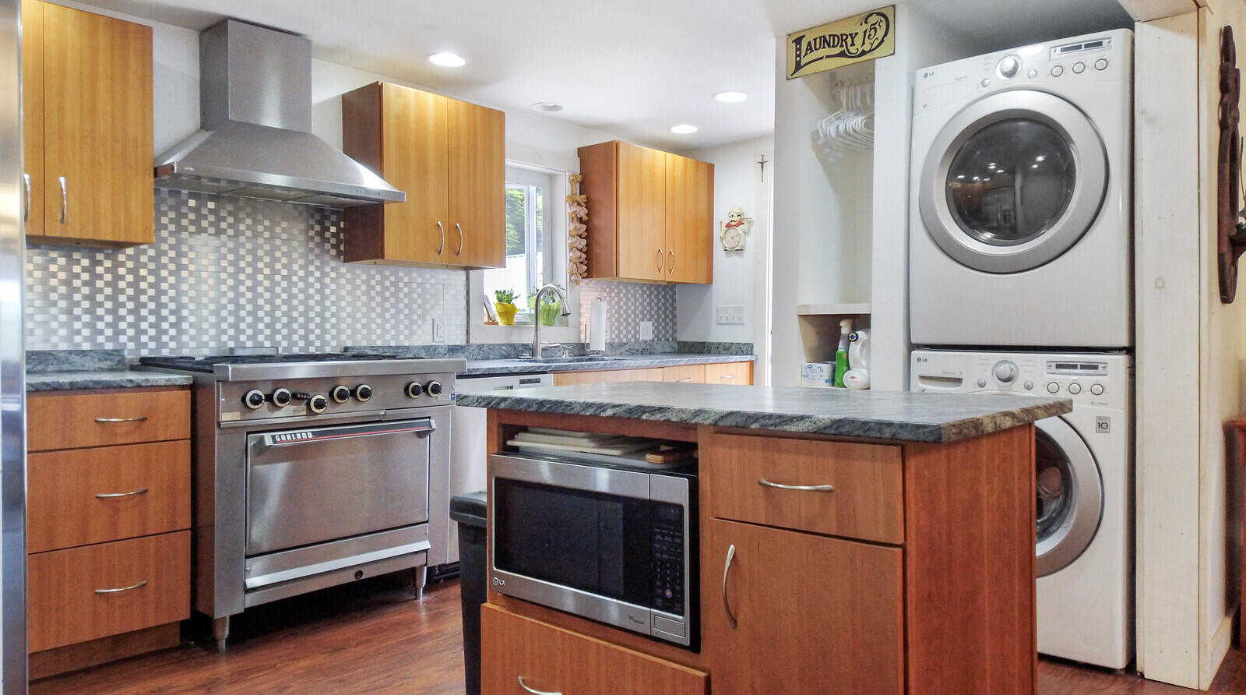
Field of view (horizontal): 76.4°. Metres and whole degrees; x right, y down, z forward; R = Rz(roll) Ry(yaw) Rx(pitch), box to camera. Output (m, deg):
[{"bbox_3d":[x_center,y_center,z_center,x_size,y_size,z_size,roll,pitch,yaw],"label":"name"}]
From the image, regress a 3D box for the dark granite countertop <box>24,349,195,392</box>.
[{"bbox_3d":[-1.819,0.072,2.671,0.636,0.128,0.480,1,1,43],"label":"dark granite countertop"}]

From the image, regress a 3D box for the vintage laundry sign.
[{"bbox_3d":[0.843,-1.176,3.060,0.445,0.182,0.012,0,1,40],"label":"vintage laundry sign"}]

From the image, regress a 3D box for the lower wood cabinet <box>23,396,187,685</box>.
[{"bbox_3d":[-1.824,0.571,2.687,0.616,0.873,0.464,1,1,43],"label":"lower wood cabinet"}]

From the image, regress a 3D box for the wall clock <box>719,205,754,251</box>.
[{"bbox_3d":[0.725,-0.754,5.094,0.250,0.280,0.050,1,1,43],"label":"wall clock"}]

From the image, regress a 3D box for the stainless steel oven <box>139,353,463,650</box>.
[{"bbox_3d":[-1.232,0.514,3.035,0.860,0.930,0.880,0,1,41],"label":"stainless steel oven"}]

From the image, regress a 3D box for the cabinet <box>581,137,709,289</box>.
[{"bbox_3d":[0.164,-0.801,4.990,0.324,0.782,0.900,1,1,43],"label":"cabinet"}]

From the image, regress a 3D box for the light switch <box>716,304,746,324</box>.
[{"bbox_3d":[0.663,-0.198,4.880,0.205,0.116,0.015,0,1,40],"label":"light switch"}]

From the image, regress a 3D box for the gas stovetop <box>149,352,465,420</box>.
[{"bbox_3d":[-1.262,0.129,3.140,0.775,0.180,0.945,1,1,43],"label":"gas stovetop"}]

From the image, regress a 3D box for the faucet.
[{"bbox_3d":[-0.355,-0.145,4.233,0.270,0.410,0.140,0,1,41],"label":"faucet"}]

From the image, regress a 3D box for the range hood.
[{"bbox_3d":[-1.407,-0.939,3.200,0.489,0.650,0.894,1,1,43],"label":"range hood"}]

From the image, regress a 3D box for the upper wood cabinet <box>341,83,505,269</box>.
[{"bbox_3d":[-0.920,-0.763,3.725,0.325,0.758,0.655,0,1,41],"label":"upper wood cabinet"}]

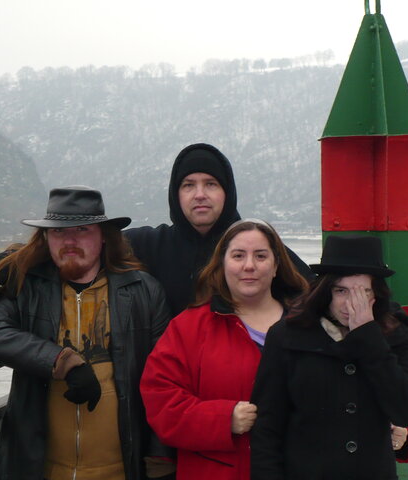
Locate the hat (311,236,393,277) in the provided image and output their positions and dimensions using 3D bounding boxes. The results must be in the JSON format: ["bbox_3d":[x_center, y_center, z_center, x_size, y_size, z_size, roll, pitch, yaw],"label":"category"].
[{"bbox_3d":[0.403,0.045,4.420,0.228,0.115,0.265,5,3,5],"label":"hat"}]

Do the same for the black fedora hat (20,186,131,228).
[{"bbox_3d":[-0.353,-0.093,4.500,0.298,0.120,0.330,-2,5,3],"label":"black fedora hat"}]

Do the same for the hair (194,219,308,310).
[{"bbox_3d":[0.131,0.068,4.500,0.315,0.260,0.240,0,1,2],"label":"hair"}]

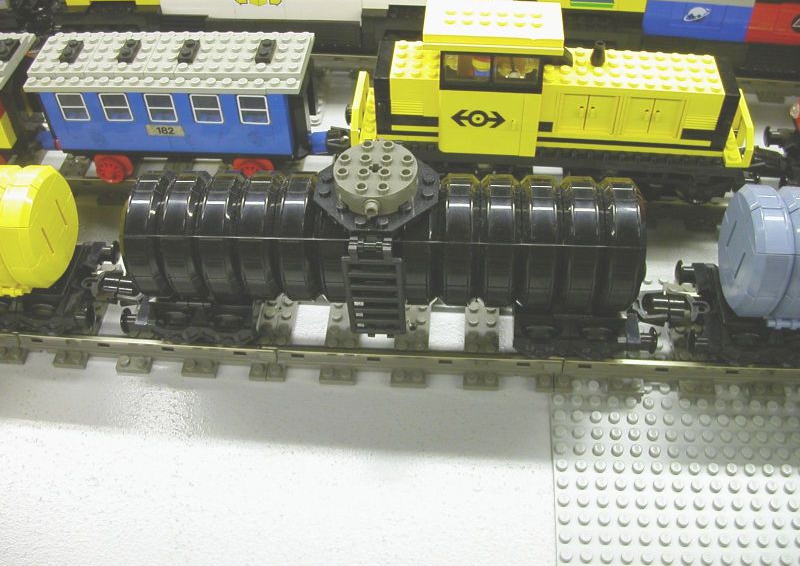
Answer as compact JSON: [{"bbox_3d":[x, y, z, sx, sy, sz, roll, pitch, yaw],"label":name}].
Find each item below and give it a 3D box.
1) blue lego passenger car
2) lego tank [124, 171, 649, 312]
[{"bbox_3d":[-0.118,-0.096,0.462,0.144,0.075,0.048,3,50,5],"label":"blue lego passenger car"},{"bbox_3d":[-0.006,-0.019,0.360,0.208,0.053,0.053,2,50,4],"label":"lego tank"}]

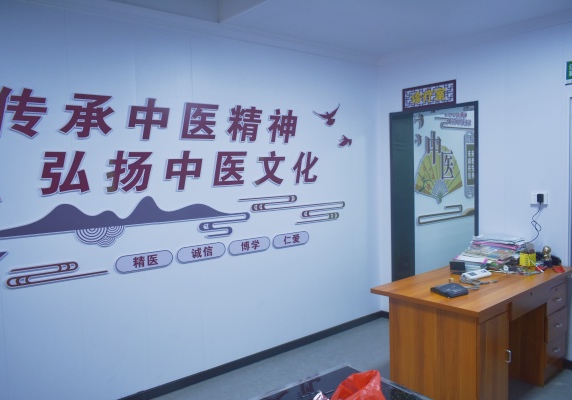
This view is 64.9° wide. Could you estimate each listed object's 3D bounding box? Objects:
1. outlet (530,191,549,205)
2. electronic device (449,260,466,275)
[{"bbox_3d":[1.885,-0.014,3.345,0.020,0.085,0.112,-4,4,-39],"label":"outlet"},{"bbox_3d":[1.206,0.479,3.151,0.100,0.074,0.065,-1,4,16],"label":"electronic device"}]

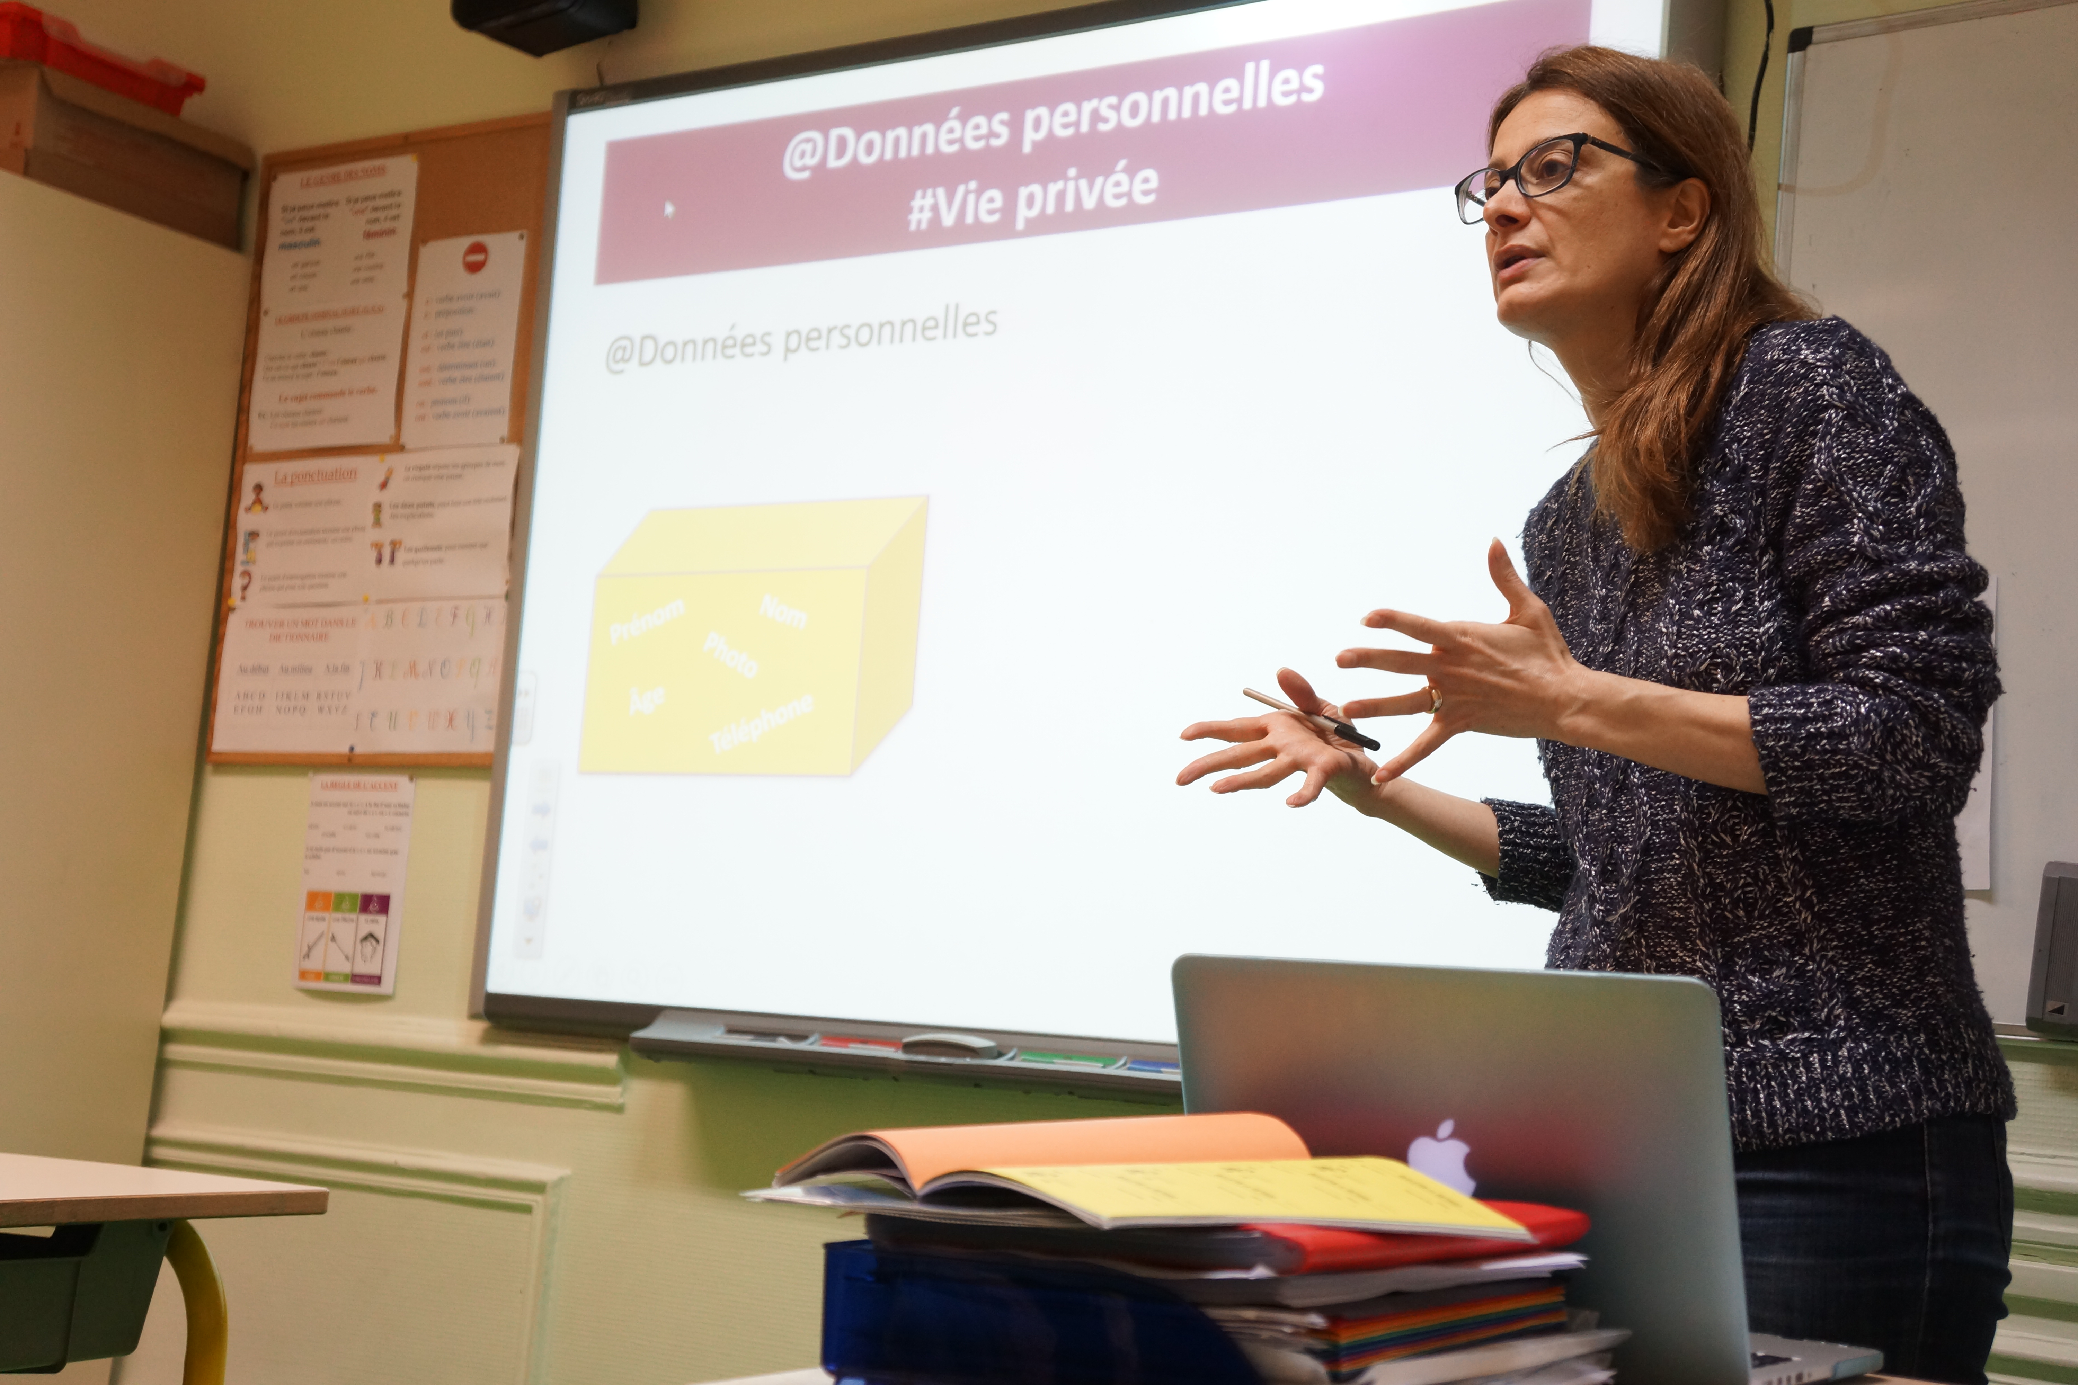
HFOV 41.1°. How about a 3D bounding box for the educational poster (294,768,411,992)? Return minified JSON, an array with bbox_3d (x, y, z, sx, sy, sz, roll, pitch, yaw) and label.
[{"bbox_3d":[-0.955,0.263,3.830,0.210,0.297,0.010,-1,-8,34],"label":"educational poster"}]

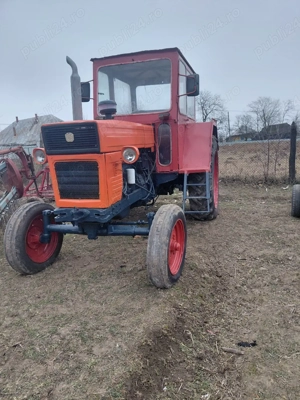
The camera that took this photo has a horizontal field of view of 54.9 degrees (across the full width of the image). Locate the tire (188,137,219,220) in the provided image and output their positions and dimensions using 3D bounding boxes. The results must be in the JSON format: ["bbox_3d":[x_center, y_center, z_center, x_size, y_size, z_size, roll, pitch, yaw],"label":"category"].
[{"bbox_3d":[0.989,-0.380,5.076,0.371,1.528,1.528,1,12,17],"label":"tire"}]

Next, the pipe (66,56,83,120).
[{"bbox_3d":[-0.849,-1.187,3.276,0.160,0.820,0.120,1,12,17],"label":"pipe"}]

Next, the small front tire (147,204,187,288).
[{"bbox_3d":[0.196,0.457,2.850,0.185,0.816,0.816,2,12,21],"label":"small front tire"}]

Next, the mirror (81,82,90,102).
[{"bbox_3d":[-0.943,-1.577,4.248,0.155,0.290,0.060,1,12,17],"label":"mirror"}]

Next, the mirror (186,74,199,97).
[{"bbox_3d":[0.574,-1.500,3.805,0.155,0.280,0.060,1,12,17],"label":"mirror"}]

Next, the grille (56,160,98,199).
[{"bbox_3d":[-0.657,-0.177,2.666,0.440,0.350,0.050,1,12,17],"label":"grille"}]

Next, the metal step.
[{"bbox_3d":[0.671,-0.100,4.188,0.400,0.610,0.060,1,12,17],"label":"metal step"}]

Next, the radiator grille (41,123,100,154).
[{"bbox_3d":[-0.687,-0.535,2.546,0.550,0.250,0.060,1,12,17],"label":"radiator grille"}]

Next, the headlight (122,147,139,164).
[{"bbox_3d":[-0.173,-0.412,2.648,0.155,0.170,0.120,1,12,17],"label":"headlight"}]

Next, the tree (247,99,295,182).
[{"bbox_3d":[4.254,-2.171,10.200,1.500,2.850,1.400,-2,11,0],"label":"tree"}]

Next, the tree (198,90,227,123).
[{"bbox_3d":[10.471,-14.451,50.000,5.200,9.000,5.000,-2,11,0],"label":"tree"}]

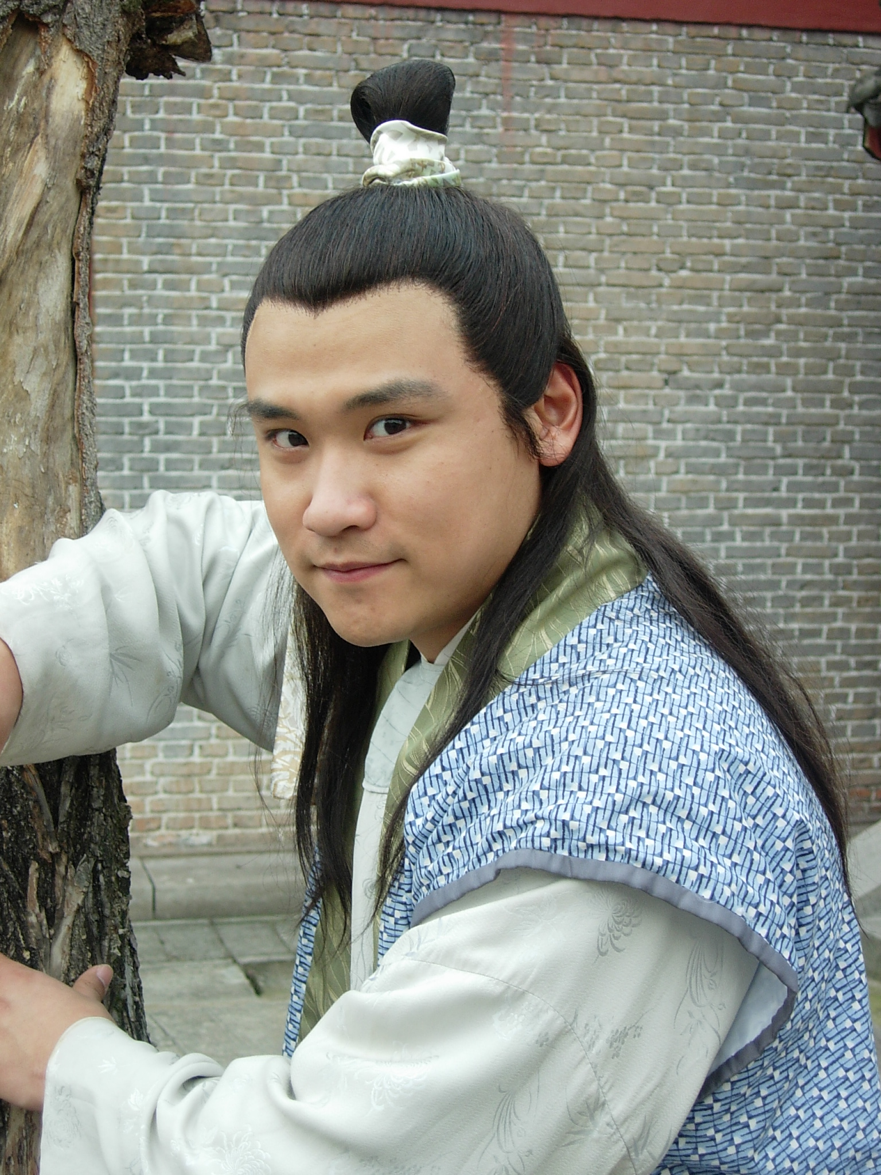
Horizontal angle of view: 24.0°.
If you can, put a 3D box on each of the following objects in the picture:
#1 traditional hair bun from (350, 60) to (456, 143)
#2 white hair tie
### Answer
[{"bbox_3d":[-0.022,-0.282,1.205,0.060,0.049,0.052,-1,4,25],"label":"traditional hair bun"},{"bbox_3d":[-0.017,-0.251,1.200,0.055,0.038,0.052,-2,3,0],"label":"white hair tie"}]

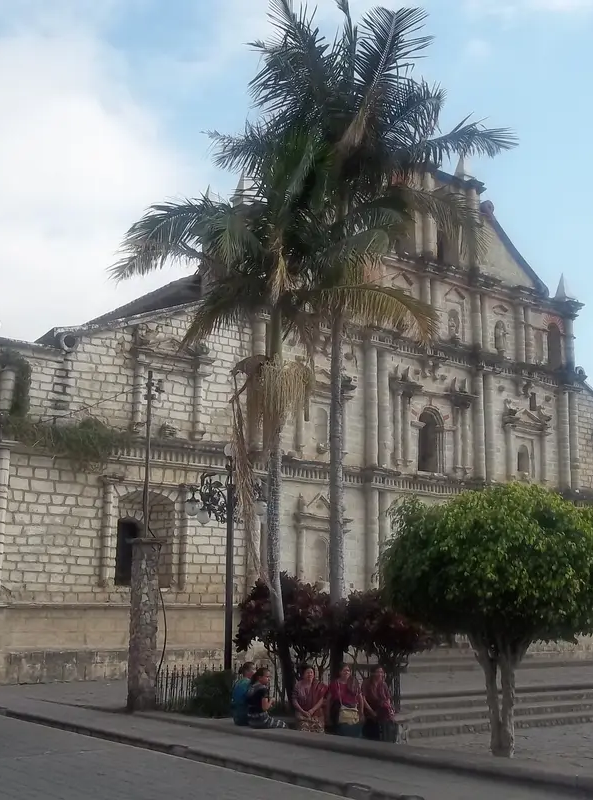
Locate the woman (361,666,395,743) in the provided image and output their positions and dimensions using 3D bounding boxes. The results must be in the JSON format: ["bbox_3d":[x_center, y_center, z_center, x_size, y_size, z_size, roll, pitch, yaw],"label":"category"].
[{"bbox_3d":[1.161,4.253,13.721,0.480,1.090,0.680,4,-13,-17],"label":"woman"}]

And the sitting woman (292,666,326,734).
[{"bbox_3d":[0.203,4.194,13.519,0.500,1.080,0.680,2,-12,-7],"label":"sitting woman"}]

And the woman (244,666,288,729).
[{"bbox_3d":[-0.315,3.897,12.472,0.700,0.987,0.450,5,-14,-22],"label":"woman"}]

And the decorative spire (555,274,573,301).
[{"bbox_3d":[8.937,-3.707,32.902,0.540,1.080,0.540,9,-15,-33],"label":"decorative spire"}]

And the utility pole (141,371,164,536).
[{"bbox_3d":[-2.328,0.835,15.719,0.200,2.666,0.160,10,-16,-36],"label":"utility pole"}]

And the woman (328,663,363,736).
[{"bbox_3d":[0.681,4.063,13.152,0.460,1.028,0.620,3,-13,-12],"label":"woman"}]

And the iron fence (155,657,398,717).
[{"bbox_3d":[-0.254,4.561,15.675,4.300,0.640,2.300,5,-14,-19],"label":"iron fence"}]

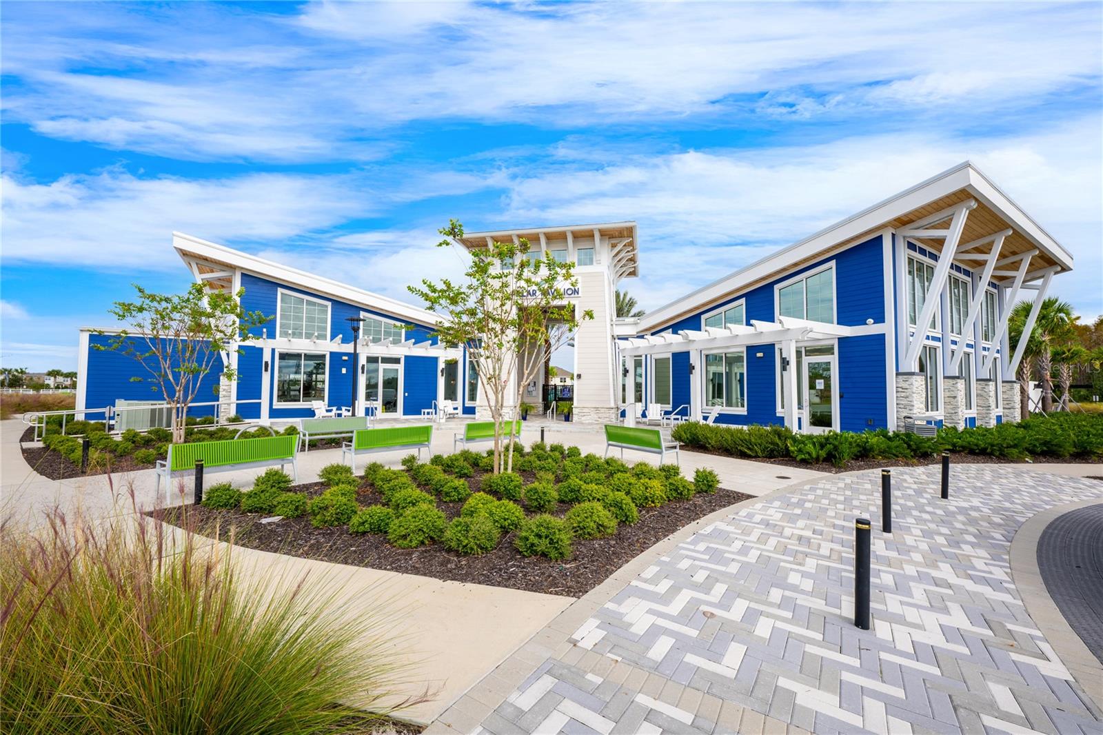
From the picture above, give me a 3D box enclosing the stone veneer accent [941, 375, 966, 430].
[{"bbox_3d":[13.630,1.322,14.480,0.800,2.000,0.450,2,-3,-34],"label":"stone veneer accent"}]

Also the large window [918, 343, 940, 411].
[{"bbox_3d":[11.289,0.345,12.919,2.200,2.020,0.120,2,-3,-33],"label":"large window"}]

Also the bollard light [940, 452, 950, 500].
[{"bbox_3d":[6.546,1.801,7.140,0.090,0.775,0.090,-2,-4,42],"label":"bollard light"}]

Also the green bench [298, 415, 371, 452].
[{"bbox_3d":[-5.960,1.870,11.970,1.800,0.880,0.620,3,-3,-38],"label":"green bench"}]

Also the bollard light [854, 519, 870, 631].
[{"bbox_3d":[2.412,1.613,3.337,0.092,0.800,0.092,-1,-3,37],"label":"bollard light"}]

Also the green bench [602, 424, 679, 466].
[{"bbox_3d":[2.133,1.865,10.428,0.660,0.870,1.790,2,-3,-37],"label":"green bench"}]

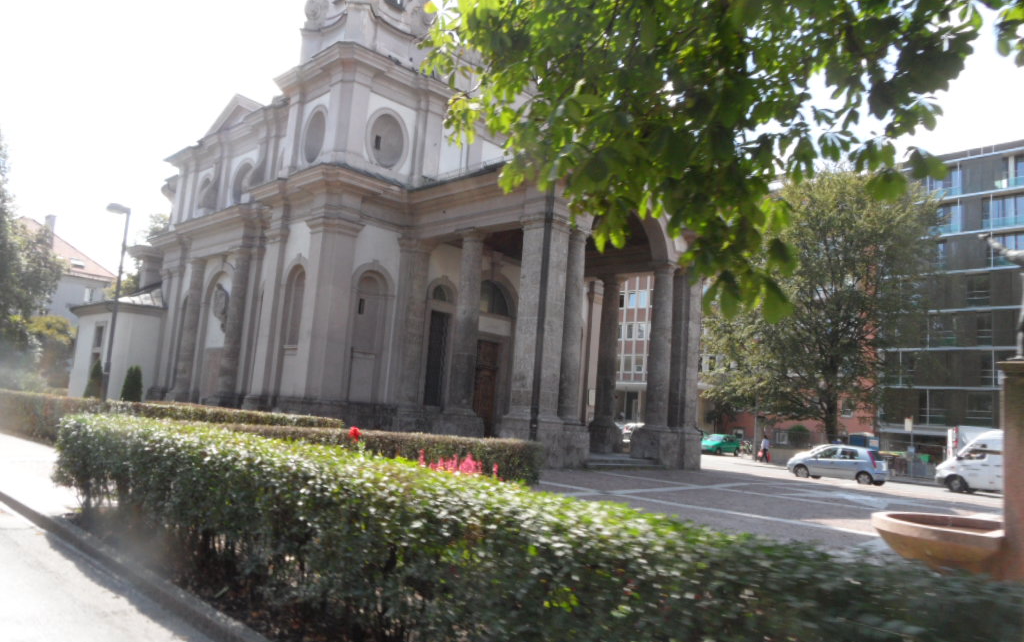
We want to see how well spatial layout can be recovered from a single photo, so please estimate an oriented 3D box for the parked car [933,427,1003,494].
[{"bbox_3d":[19.704,5.528,27.514,5.600,2.580,1.950,-3,-10,45],"label":"parked car"}]

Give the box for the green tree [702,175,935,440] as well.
[{"bbox_3d":[19.371,-0.379,44.575,13.200,18.470,13.200,-3,-10,45],"label":"green tree"}]

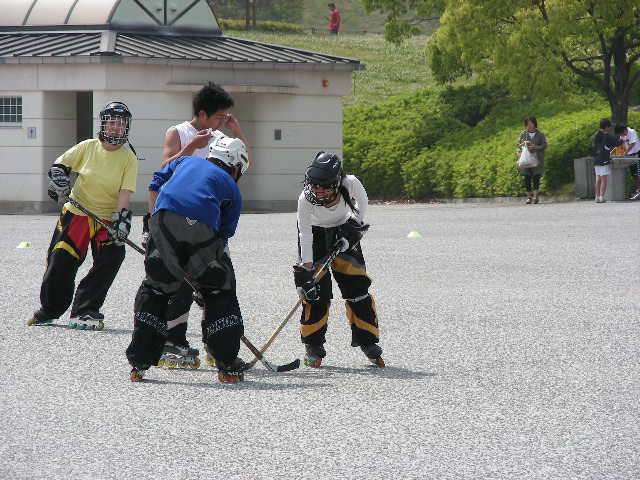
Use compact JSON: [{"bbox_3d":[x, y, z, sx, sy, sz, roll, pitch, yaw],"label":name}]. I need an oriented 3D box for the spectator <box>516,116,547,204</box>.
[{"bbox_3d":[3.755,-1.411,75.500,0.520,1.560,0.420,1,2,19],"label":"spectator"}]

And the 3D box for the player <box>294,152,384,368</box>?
[{"bbox_3d":[0.120,0.126,26.100,0.560,1.340,0.680,1,2,18],"label":"player"}]

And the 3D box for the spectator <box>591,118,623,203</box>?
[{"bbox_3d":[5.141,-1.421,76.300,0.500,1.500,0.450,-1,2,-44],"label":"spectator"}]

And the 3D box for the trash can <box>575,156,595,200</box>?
[{"bbox_3d":[4.920,-1.150,78.500,0.450,0.790,0.450,0,1,6],"label":"trash can"}]

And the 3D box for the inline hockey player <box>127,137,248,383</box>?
[{"bbox_3d":[-0.787,0.116,25.250,0.660,1.450,0.740,1,2,25],"label":"inline hockey player"}]

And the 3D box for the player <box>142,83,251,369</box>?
[{"bbox_3d":[-0.730,-0.090,26.400,0.520,1.770,0.580,2,2,38],"label":"player"}]

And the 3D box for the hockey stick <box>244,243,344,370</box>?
[{"bbox_3d":[-0.174,0.382,26.000,0.220,1.250,0.070,38,5,0],"label":"hockey stick"}]

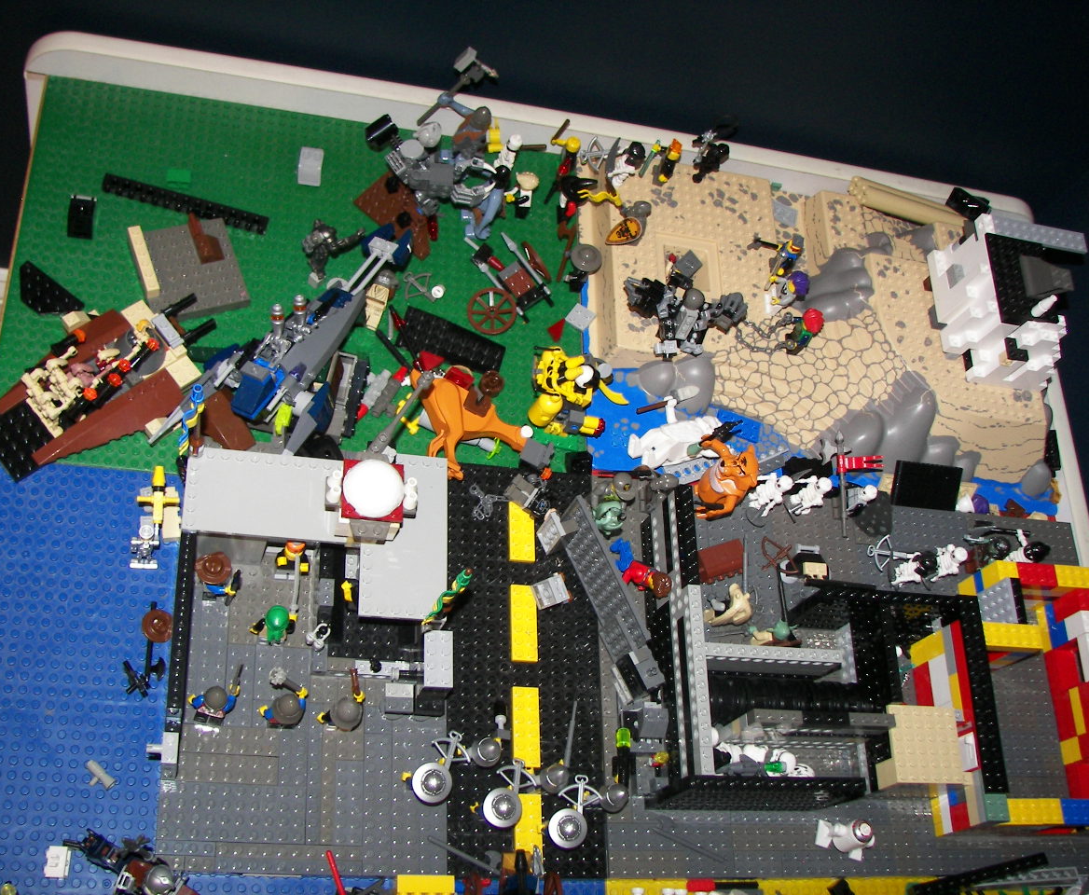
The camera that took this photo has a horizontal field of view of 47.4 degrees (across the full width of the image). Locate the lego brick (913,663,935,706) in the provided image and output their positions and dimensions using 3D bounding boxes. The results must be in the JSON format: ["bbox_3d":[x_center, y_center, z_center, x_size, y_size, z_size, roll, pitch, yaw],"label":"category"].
[{"bbox_3d":[0.254,0.157,0.807,0.016,0.019,0.032,6,65,-15],"label":"lego brick"}]

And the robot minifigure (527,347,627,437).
[{"bbox_3d":[0.020,-0.037,0.836,0.060,0.042,0.050,6,64,-15],"label":"robot minifigure"}]

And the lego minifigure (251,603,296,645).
[{"bbox_3d":[-0.154,0.101,0.705,0.024,0.041,0.016,6,65,-15],"label":"lego minifigure"}]

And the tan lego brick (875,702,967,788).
[{"bbox_3d":[0.233,0.189,0.777,0.049,0.024,0.049,6,64,-15],"label":"tan lego brick"}]

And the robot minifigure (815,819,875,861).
[{"bbox_3d":[0.186,0.235,0.749,0.032,0.035,0.017,21,61,-7],"label":"robot minifigure"}]

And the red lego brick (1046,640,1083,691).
[{"bbox_3d":[0.369,0.157,0.874,0.016,0.029,0.032,6,65,-15],"label":"red lego brick"}]

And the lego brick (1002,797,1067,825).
[{"bbox_3d":[0.298,0.226,0.767,0.048,0.011,0.016,6,64,-15],"label":"lego brick"}]

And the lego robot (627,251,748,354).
[{"bbox_3d":[0.096,-0.094,0.828,0.084,0.051,0.056,6,64,-15],"label":"lego robot"}]

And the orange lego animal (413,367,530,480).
[{"bbox_3d":[-0.057,-0.012,0.794,0.086,0.027,0.062,28,61,-3],"label":"orange lego animal"}]

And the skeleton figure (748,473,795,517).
[{"bbox_3d":[0.154,0.032,0.840,0.020,0.041,0.025,-5,67,-19],"label":"skeleton figure"}]

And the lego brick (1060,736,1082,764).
[{"bbox_3d":[0.361,0.204,0.837,0.016,0.019,0.016,6,64,-15],"label":"lego brick"}]

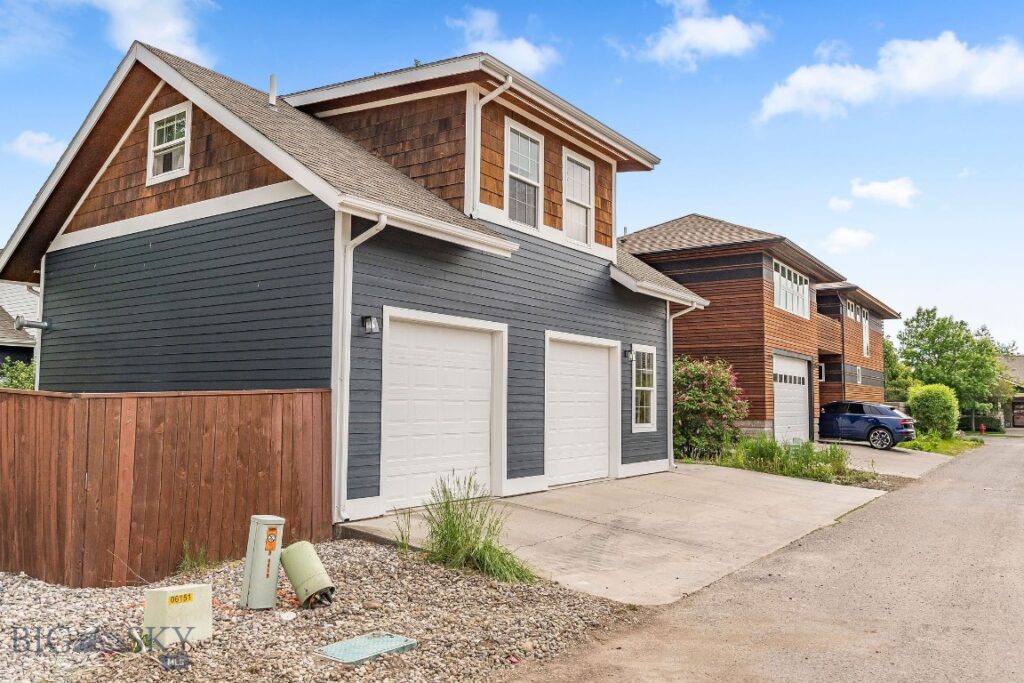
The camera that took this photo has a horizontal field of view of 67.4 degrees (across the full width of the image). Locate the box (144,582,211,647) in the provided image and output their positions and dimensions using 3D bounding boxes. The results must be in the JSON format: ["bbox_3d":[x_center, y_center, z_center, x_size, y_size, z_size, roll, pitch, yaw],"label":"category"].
[{"bbox_3d":[-2.326,1.903,5.355,0.310,0.370,0.330,-8,-10,36],"label":"box"}]

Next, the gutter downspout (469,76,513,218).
[{"bbox_3d":[-0.283,-2.789,11.011,0.620,2.000,0.100,-3,-6,35],"label":"gutter downspout"}]

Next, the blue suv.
[{"bbox_3d":[12.669,3.203,29.559,4.980,1.690,2.000,-3,-6,35],"label":"blue suv"}]

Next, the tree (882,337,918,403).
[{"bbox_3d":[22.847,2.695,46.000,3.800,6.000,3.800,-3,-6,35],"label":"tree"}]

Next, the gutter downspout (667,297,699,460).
[{"bbox_3d":[3.641,0.926,16.290,0.620,3.500,0.100,-3,-6,35],"label":"gutter downspout"}]

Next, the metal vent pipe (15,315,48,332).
[{"bbox_3d":[-8.044,-0.287,12.887,0.230,0.230,0.440,-3,-5,35],"label":"metal vent pipe"}]

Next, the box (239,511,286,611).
[{"bbox_3d":[-2.016,1.762,6.227,0.240,0.720,0.250,0,-6,45],"label":"box"}]

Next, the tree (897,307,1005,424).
[{"bbox_3d":[30.257,1.863,53.000,7.000,8.700,7.300,-3,-6,35],"label":"tree"}]

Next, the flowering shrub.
[{"bbox_3d":[5.242,1.752,20.700,2.300,2.800,2.400,-3,-6,35],"label":"flowering shrub"}]

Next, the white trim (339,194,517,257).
[{"bbox_3d":[-0.898,-1.390,9.568,0.140,0.170,3.220,-3,-6,35],"label":"white trim"}]

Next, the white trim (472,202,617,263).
[{"bbox_3d":[0.740,-1.757,12.901,0.050,0.250,4.400,-3,-6,35],"label":"white trim"}]

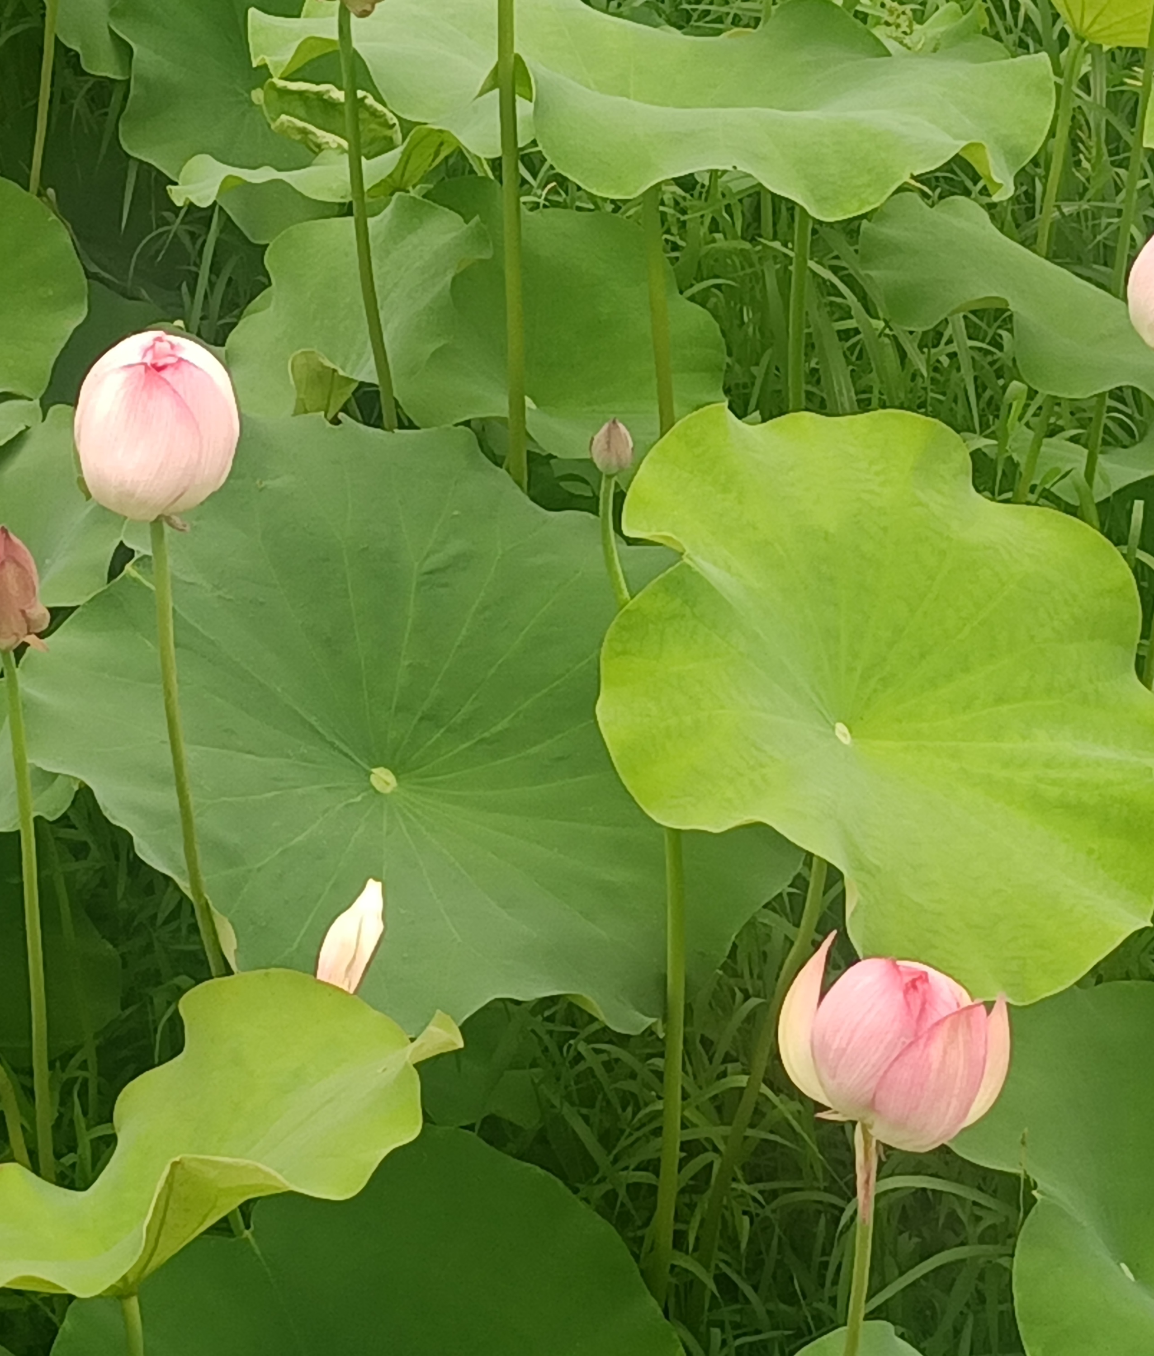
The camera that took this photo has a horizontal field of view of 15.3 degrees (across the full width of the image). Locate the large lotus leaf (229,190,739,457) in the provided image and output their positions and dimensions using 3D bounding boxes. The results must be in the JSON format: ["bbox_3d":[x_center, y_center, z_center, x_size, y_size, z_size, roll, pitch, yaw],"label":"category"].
[{"bbox_3d":[-0.076,-0.271,3.270,0.375,0.075,0.260,0,37,0],"label":"large lotus leaf"}]

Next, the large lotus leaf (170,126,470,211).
[{"bbox_3d":[-0.213,-0.417,3.500,0.235,0.050,0.120,0,31,0],"label":"large lotus leaf"}]

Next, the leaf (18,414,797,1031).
[{"bbox_3d":[-0.111,0.029,2.800,0.510,0.075,0.480,0,47,0],"label":"leaf"}]

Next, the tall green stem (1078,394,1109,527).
[{"bbox_3d":[0.407,-0.173,3.380,0.012,0.160,0.012,5,31,-2],"label":"tall green stem"}]

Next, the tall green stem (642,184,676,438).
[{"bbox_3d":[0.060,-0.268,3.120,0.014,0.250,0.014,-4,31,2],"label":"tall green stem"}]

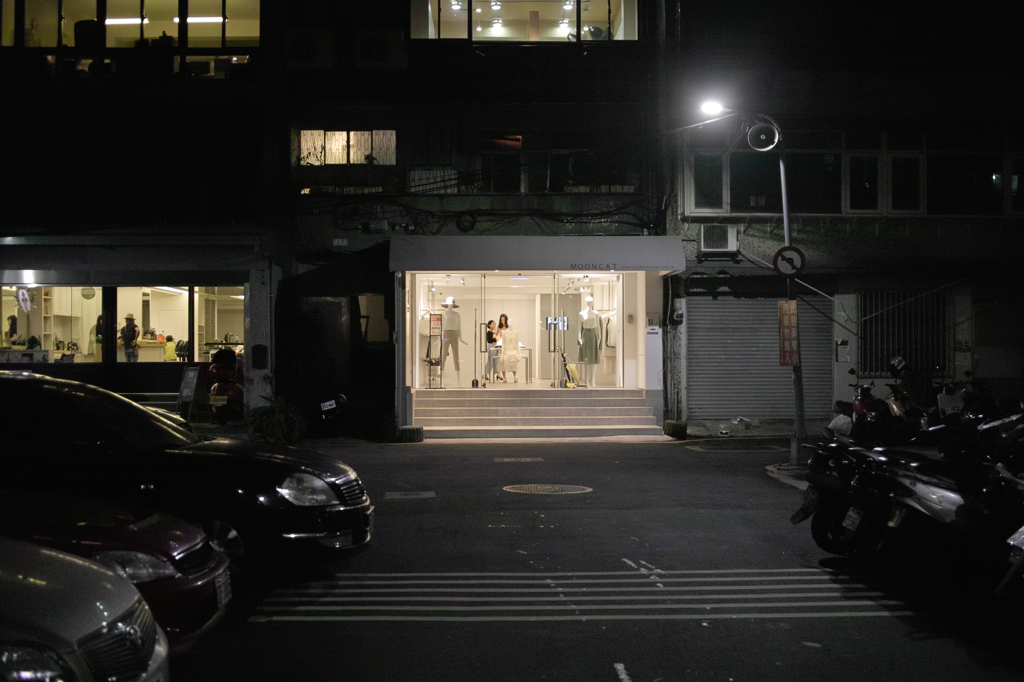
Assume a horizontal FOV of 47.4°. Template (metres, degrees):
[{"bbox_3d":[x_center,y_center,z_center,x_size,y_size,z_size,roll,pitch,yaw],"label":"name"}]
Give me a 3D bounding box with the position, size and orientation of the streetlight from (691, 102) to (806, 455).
[{"bbox_3d":[3.321,-0.794,16.100,1.450,5.000,0.500,0,-1,0],"label":"streetlight"}]

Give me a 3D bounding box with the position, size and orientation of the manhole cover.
[{"bbox_3d":[0.405,1.669,13.100,1.000,0.030,1.000,0,-1,0],"label":"manhole cover"}]

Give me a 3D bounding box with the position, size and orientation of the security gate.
[{"bbox_3d":[4.925,0.358,23.200,2.920,2.480,0.100,0,0,-1],"label":"security gate"}]

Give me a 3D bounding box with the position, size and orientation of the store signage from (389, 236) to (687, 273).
[{"bbox_3d":[0.473,-1.573,21.200,5.350,0.680,0.500,0,-1,-4],"label":"store signage"}]

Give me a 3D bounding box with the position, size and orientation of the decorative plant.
[{"bbox_3d":[-4.237,1.392,20.800,1.040,0.880,0.950,0,-1,-4],"label":"decorative plant"}]

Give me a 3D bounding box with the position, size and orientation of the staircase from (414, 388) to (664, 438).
[{"bbox_3d":[0.470,1.353,21.900,4.550,0.870,1.450,0,0,-2],"label":"staircase"}]

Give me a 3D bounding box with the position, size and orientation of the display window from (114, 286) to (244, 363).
[{"bbox_3d":[-6.360,-0.316,22.300,2.490,1.460,0.100,0,0,0],"label":"display window"}]

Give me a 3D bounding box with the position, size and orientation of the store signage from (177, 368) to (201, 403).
[{"bbox_3d":[-5.772,0.776,20.800,0.140,0.660,0.480,0,-1,-37],"label":"store signage"}]

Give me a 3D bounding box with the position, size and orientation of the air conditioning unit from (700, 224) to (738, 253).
[{"bbox_3d":[4.082,-2.013,22.900,0.730,0.540,0.300,0,0,-1],"label":"air conditioning unit"}]

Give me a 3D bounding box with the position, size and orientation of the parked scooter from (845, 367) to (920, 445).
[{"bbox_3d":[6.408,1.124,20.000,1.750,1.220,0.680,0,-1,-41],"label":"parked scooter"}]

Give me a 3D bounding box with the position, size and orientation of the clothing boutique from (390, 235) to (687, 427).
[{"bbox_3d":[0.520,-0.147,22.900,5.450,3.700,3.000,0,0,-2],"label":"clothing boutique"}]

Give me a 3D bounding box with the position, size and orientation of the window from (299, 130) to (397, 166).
[{"bbox_3d":[-3.136,-3.704,22.400,1.850,0.690,0.100,0,-1,-4],"label":"window"}]

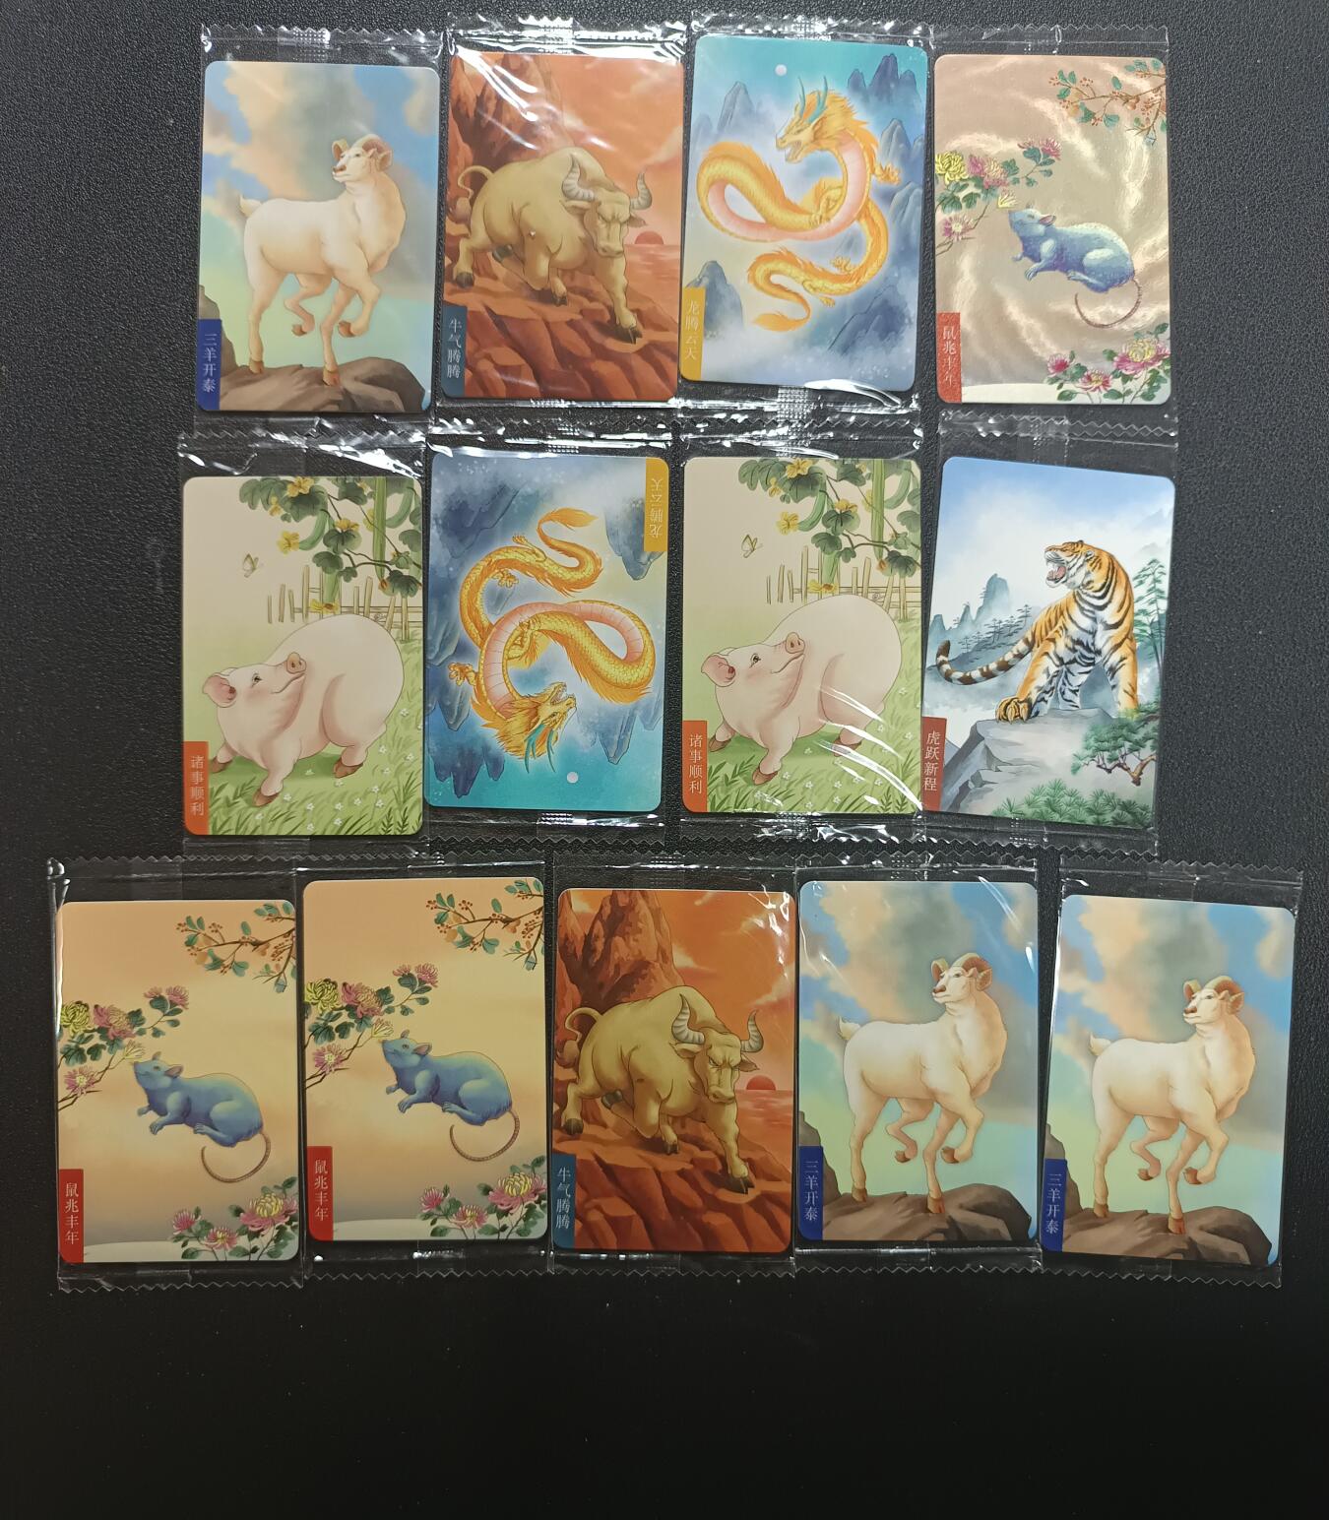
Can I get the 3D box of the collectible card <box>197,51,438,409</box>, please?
[{"bbox_3d":[-0.087,-0.132,0.309,0.059,0.002,0.088,1,88,0],"label":"collectible card"}]

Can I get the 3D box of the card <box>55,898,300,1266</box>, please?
[{"bbox_3d":[-0.120,0.079,0.303,0.059,0.002,0.088,-1,88,0],"label":"card"}]

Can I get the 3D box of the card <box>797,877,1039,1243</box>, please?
[{"bbox_3d":[0.063,0.074,0.303,0.059,0.002,0.088,1,88,0],"label":"card"}]

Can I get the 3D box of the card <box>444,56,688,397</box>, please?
[{"bbox_3d":[-0.025,-0.135,0.310,0.059,0.002,0.088,1,88,0],"label":"card"}]

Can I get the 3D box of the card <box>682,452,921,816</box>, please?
[{"bbox_3d":[0.035,-0.031,0.307,0.059,0.002,0.088,0,88,0],"label":"card"}]

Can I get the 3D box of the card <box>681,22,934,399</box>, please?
[{"bbox_3d":[0.036,-0.138,0.310,0.059,0.002,0.088,3,88,0],"label":"card"}]

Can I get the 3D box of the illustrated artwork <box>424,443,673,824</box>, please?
[{"bbox_3d":[-0.029,-0.032,0.303,0.058,0.001,0.088,1,89,-1],"label":"illustrated artwork"}]

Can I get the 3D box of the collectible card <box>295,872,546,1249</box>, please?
[{"bbox_3d":[-0.058,0.073,0.300,0.058,0.001,0.088,-1,89,-1],"label":"collectible card"}]

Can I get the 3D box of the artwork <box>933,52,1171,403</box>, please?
[{"bbox_3d":[0.097,-0.133,0.307,0.058,0.001,0.088,0,89,-1],"label":"artwork"}]

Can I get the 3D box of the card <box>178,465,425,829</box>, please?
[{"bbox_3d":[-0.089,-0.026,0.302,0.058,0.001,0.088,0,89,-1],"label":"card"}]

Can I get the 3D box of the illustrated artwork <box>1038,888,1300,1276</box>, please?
[{"bbox_3d":[0.125,0.079,0.303,0.058,0.001,0.088,4,89,-1],"label":"illustrated artwork"}]

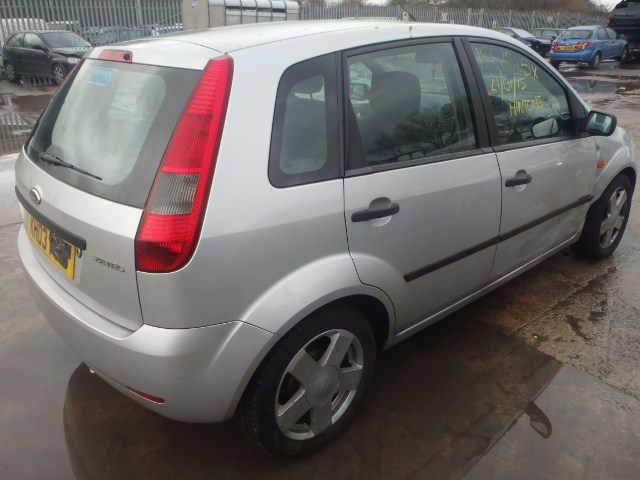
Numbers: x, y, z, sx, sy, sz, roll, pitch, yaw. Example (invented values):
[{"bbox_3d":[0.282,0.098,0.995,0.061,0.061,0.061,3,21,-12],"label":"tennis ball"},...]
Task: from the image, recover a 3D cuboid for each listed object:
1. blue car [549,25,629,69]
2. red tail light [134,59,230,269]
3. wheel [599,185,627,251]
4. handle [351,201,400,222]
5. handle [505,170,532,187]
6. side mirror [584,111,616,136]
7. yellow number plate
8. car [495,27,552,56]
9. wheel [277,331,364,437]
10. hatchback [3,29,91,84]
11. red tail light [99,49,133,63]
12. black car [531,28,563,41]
[{"bbox_3d":[10.512,-7.544,20.061,4.290,1.450,1.725,-19,28,-38],"label":"blue car"},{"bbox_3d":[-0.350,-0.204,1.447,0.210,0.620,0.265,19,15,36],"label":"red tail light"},{"bbox_3d":[1.837,-0.154,3.349,0.410,0.410,0.140,-19,28,-38],"label":"wheel"},{"bbox_3d":[0.190,-0.094,1.730,0.220,0.062,0.047,-19,28,-38],"label":"handle"},{"bbox_3d":[0.906,-0.280,2.337,0.220,0.062,0.047,-19,28,-38],"label":"handle"},{"bbox_3d":[1.423,-0.593,2.628,0.095,0.130,0.175,-13,25,-27],"label":"side mirror"},{"bbox_3d":[-0.967,0.005,1.848,0.016,0.111,0.520,-9,22,-41],"label":"yellow number plate"},{"bbox_3d":[8.507,-9.068,23.977,1.680,1.430,3.900,-14,25,-29],"label":"car"},{"bbox_3d":[-0.031,0.487,1.839,0.410,0.410,0.140,-19,28,-38],"label":"wheel"},{"bbox_3d":[-8.056,-5.636,15.969,3.900,1.460,1.690,13,26,30],"label":"hatchback"},{"bbox_3d":[-0.718,-0.652,1.832,0.045,0.045,0.280,-19,28,-38],"label":"red tail light"},{"bbox_3d":[12.821,-11.069,29.009,1.700,1.430,4.100,-20,29,-38],"label":"black car"}]

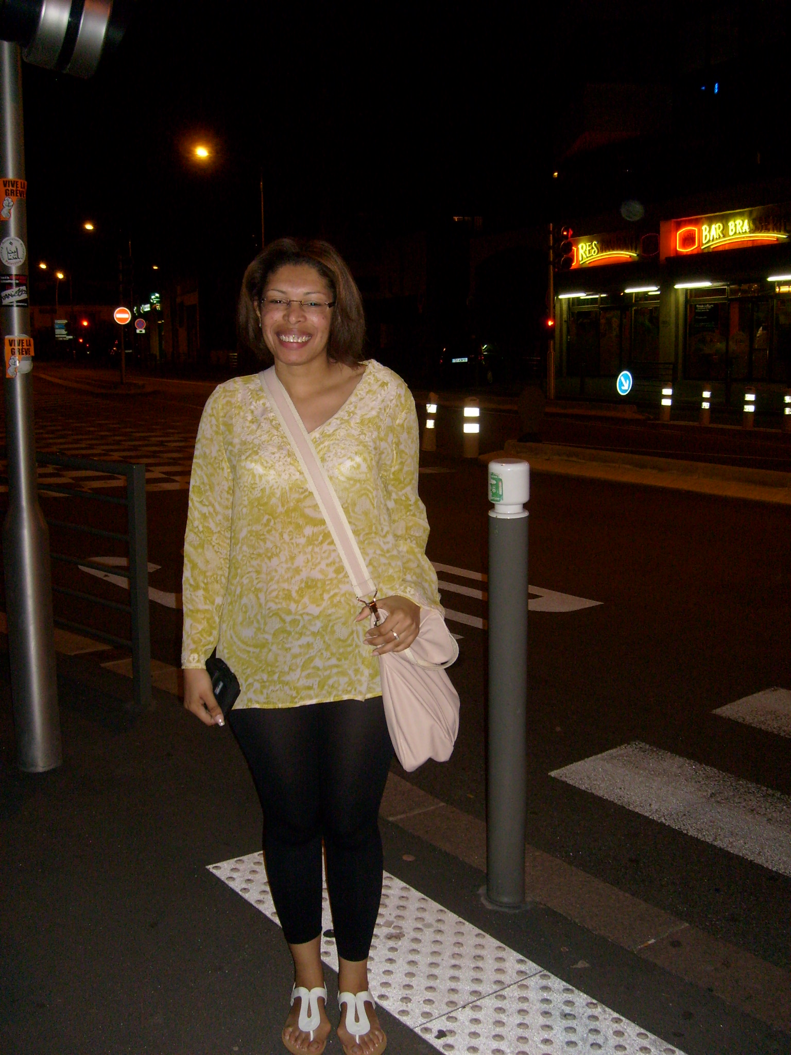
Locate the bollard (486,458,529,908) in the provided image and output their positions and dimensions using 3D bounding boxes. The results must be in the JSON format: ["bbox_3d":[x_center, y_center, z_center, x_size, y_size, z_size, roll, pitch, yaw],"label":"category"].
[{"bbox_3d":[0.300,0.424,2.841,0.106,1.210,0.106,-1,9,0],"label":"bollard"}]

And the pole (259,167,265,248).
[{"bbox_3d":[-5.627,-10.760,44.978,0.150,8.400,0.150,-1,9,0],"label":"pole"}]

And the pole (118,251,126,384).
[{"bbox_3d":[-7.244,-5.502,28.048,0.140,3.410,0.140,-1,9,0],"label":"pole"}]

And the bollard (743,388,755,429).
[{"bbox_3d":[6.266,-2.126,18.847,0.190,0.720,0.190,-1,9,0],"label":"bollard"}]

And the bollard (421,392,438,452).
[{"bbox_3d":[0.416,-1.296,13.031,0.190,0.720,0.190,-1,9,0],"label":"bollard"}]

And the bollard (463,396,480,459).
[{"bbox_3d":[0.901,-1.192,12.675,0.190,0.720,0.190,-1,9,0],"label":"bollard"}]

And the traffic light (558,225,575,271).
[{"bbox_3d":[3.358,-5.519,21.100,0.270,0.900,0.290,-5,10,-28],"label":"traffic light"}]

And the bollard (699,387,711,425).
[{"bbox_3d":[5.566,-2.211,19.118,0.190,0.720,0.190,-1,9,0],"label":"bollard"}]

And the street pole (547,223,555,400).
[{"bbox_3d":[3.146,-4.303,21.344,0.150,3.450,0.150,-1,9,0],"label":"street pole"}]

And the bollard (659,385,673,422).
[{"bbox_3d":[5.003,-2.312,19.642,0.190,0.720,0.190,-1,9,0],"label":"bollard"}]

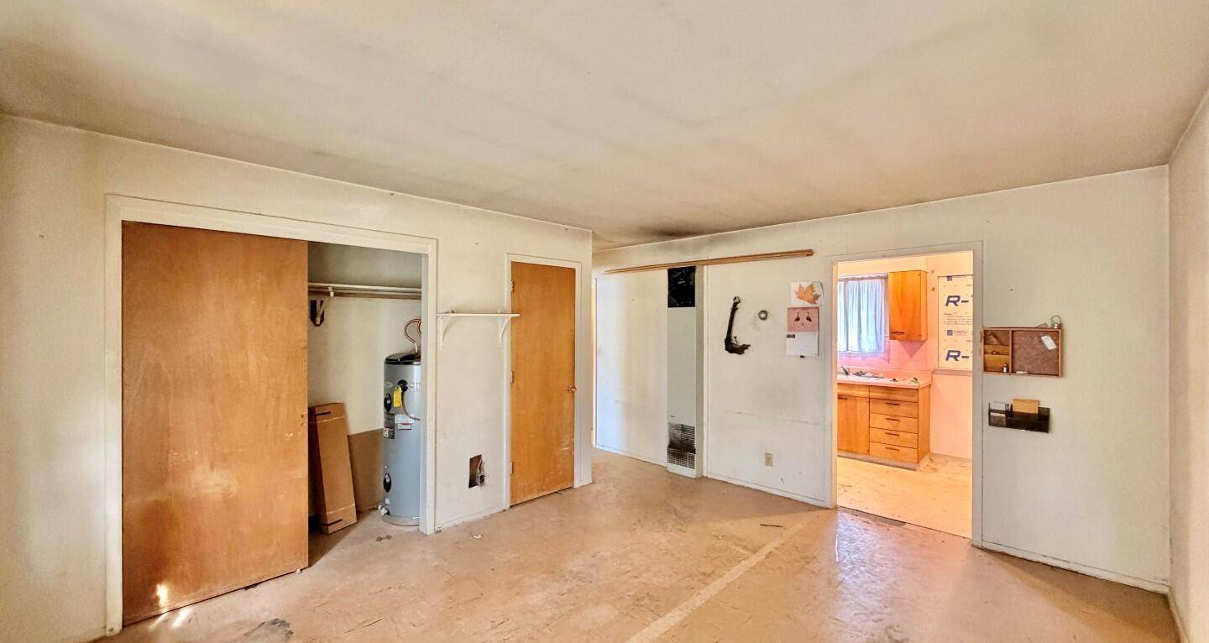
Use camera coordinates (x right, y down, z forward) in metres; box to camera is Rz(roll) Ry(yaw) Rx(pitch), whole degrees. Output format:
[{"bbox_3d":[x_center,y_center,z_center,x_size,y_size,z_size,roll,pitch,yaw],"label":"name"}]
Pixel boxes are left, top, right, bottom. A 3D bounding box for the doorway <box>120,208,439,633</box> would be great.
[{"bbox_3d":[-1.869,0.475,3.026,0.115,2.140,1.688,0,0,44],"label":"doorway"}]

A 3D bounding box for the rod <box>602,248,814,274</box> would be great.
[{"bbox_3d":[0.879,-0.583,5.017,2.470,0.056,0.062,0,0,44],"label":"rod"}]

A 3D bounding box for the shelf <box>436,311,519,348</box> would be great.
[{"bbox_3d":[-0.957,0.072,3.758,0.200,0.262,0.603,0,0,44],"label":"shelf"}]

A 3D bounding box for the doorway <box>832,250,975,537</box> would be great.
[{"bbox_3d":[2.275,0.523,3.787,0.960,2.060,0.120,0,0,44],"label":"doorway"}]

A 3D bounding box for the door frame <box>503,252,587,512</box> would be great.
[{"bbox_3d":[-0.520,0.497,4.366,0.120,2.105,0.880,0,0,44],"label":"door frame"}]

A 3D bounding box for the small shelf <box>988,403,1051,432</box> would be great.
[{"bbox_3d":[2.730,0.628,3.227,0.305,0.165,0.091,0,0,44],"label":"small shelf"}]

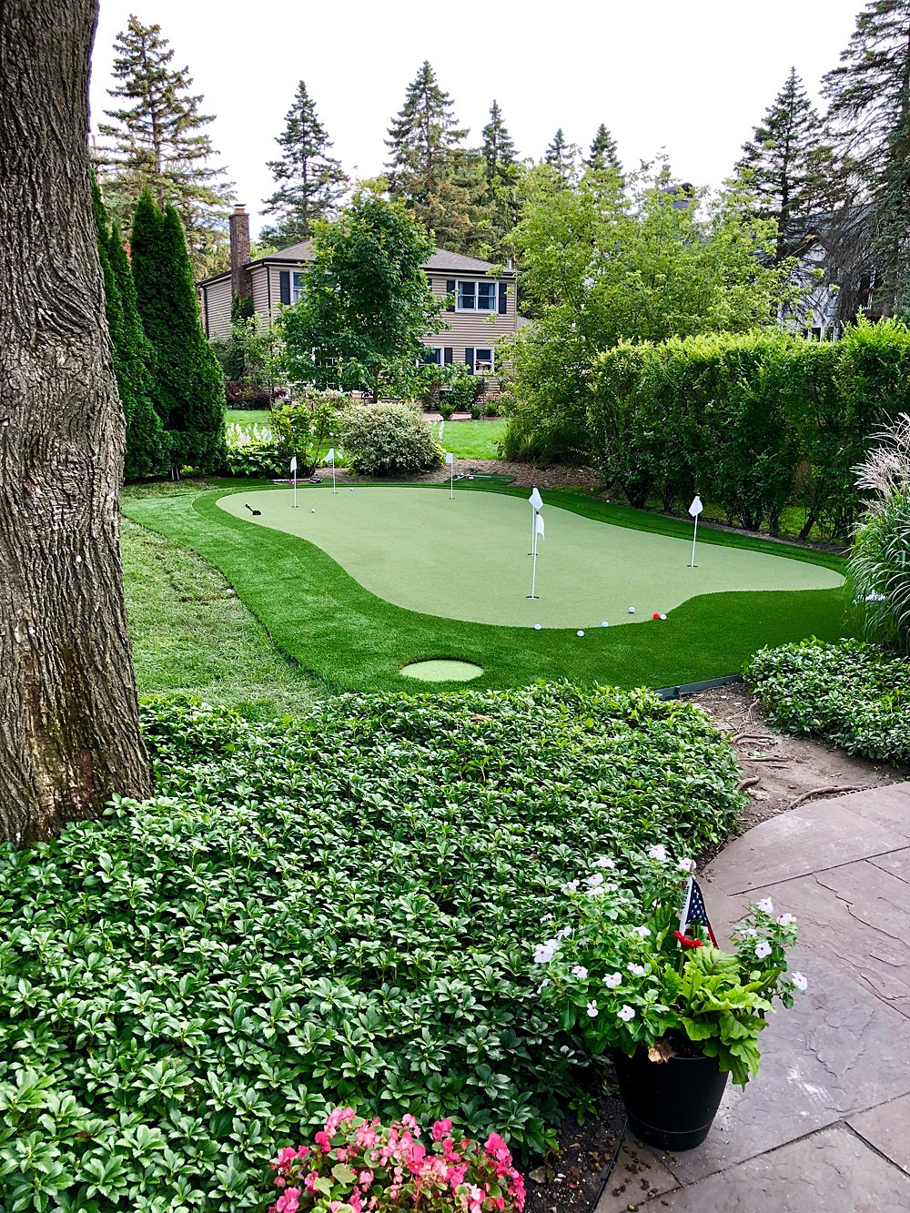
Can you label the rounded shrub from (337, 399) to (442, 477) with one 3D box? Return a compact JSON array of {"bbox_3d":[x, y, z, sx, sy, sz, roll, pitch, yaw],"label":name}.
[{"bbox_3d":[-1.232,-3.287,18.893,2.044,1.299,1.850,0,13,0],"label":"rounded shrub"}]

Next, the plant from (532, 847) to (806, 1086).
[{"bbox_3d":[0.496,0.790,2.251,0.604,0.482,0.520,0,13,0],"label":"plant"}]

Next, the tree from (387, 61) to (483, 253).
[{"bbox_3d":[-1.269,-24.348,64.093,6.563,20.459,7.000,0,13,0],"label":"tree"}]

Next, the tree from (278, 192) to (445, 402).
[{"bbox_3d":[-2.559,-7.947,26.894,4.572,6.379,4.400,0,13,0],"label":"tree"}]

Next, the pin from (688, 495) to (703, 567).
[{"bbox_3d":[2.323,-0.735,9.478,0.140,0.710,0.100,0,13,0],"label":"pin"}]

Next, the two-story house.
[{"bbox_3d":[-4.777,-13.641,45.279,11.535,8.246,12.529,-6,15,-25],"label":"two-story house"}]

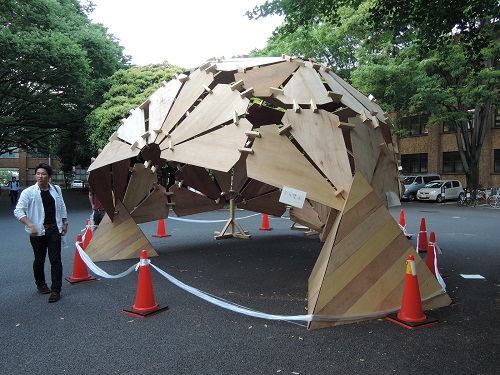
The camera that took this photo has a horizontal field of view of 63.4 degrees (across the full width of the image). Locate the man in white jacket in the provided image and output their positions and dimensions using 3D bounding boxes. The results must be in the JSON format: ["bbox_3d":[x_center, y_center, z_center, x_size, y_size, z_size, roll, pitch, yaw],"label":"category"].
[{"bbox_3d":[-2.719,0.560,5.296,0.630,1.745,0.420,-1,1,-32],"label":"man in white jacket"}]

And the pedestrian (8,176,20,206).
[{"bbox_3d":[-14.150,0.230,24.300,0.520,1.700,0.380,-1,1,-27],"label":"pedestrian"}]

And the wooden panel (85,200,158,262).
[{"bbox_3d":[-2.571,0.785,7.895,1.470,1.200,0.420,-1,1,-27],"label":"wooden panel"}]

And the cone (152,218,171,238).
[{"bbox_3d":[-2.443,1.000,11.130,0.370,0.700,0.370,0,1,38],"label":"cone"}]

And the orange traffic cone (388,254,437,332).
[{"bbox_3d":[1.703,1.052,4.263,0.370,0.700,0.370,-1,1,-27],"label":"orange traffic cone"}]

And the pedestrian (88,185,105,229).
[{"bbox_3d":[-3.610,0.496,9.600,0.360,1.700,0.520,1,1,45],"label":"pedestrian"}]

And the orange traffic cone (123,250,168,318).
[{"bbox_3d":[-1.215,1.076,4.682,0.370,0.700,0.370,0,1,33],"label":"orange traffic cone"}]

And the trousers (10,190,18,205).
[{"bbox_3d":[-14.150,0.620,24.300,0.400,0.880,0.300,-1,1,-27],"label":"trousers"}]

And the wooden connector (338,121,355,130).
[{"bbox_3d":[1.345,-0.857,5.650,0.250,0.045,0.090,2,-26,-27],"label":"wooden connector"}]

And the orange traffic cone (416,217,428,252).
[{"bbox_3d":[3.663,0.992,8.520,0.370,0.700,0.370,0,1,-6],"label":"orange traffic cone"}]

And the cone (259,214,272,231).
[{"bbox_3d":[0.486,0.951,12.527,0.370,0.700,0.370,-1,1,3],"label":"cone"}]

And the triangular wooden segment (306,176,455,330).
[{"bbox_3d":[1.182,0.599,5.139,1.986,1.591,1.545,-1,1,-23],"label":"triangular wooden segment"}]

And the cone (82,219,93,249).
[{"bbox_3d":[-3.457,1.044,8.665,0.370,0.700,0.370,-1,1,-24],"label":"cone"}]

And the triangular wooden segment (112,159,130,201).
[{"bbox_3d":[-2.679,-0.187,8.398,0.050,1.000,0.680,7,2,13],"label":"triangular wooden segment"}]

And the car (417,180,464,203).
[{"bbox_3d":[13.750,0.270,29.100,3.700,1.500,1.670,-1,1,-30],"label":"car"}]

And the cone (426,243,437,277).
[{"bbox_3d":[2.836,1.032,6.267,0.370,0.700,0.370,1,1,45],"label":"cone"}]

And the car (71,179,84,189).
[{"bbox_3d":[-30.750,-0.500,72.000,1.700,1.460,4.400,-1,1,-27],"label":"car"}]

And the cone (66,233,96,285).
[{"bbox_3d":[-2.602,1.069,6.190,0.370,0.700,0.370,-1,1,-38],"label":"cone"}]

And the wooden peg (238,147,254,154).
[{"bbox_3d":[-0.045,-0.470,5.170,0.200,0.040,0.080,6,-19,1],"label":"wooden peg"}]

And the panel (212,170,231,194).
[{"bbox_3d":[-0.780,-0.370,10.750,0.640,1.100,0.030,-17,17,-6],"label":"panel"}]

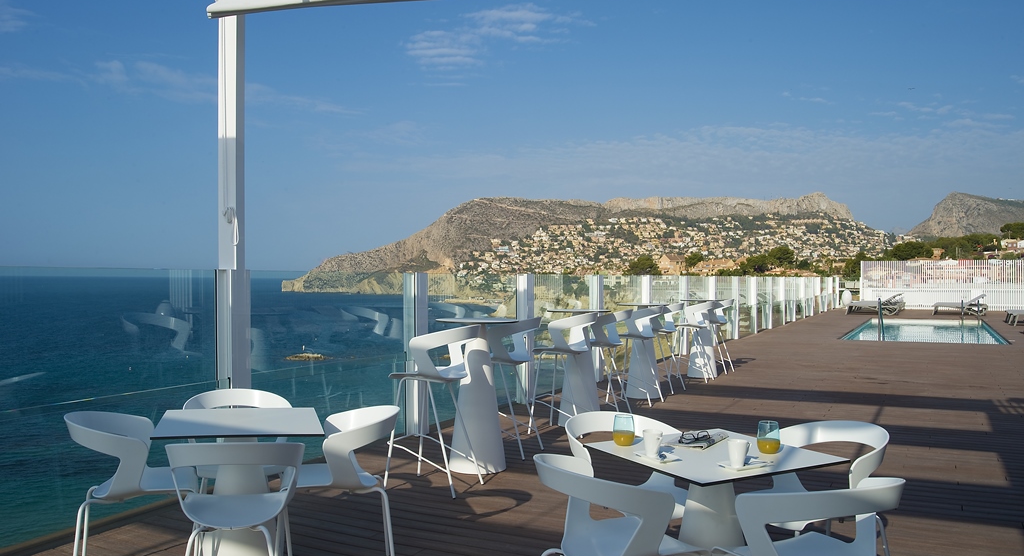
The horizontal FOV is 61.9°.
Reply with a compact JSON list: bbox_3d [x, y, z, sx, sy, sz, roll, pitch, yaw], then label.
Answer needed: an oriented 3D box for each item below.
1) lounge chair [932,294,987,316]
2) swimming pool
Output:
[{"bbox_3d":[17.227,1.039,32.850,1.880,0.800,0.680,0,0,24],"label":"lounge chair"},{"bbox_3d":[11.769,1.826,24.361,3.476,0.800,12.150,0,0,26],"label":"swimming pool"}]

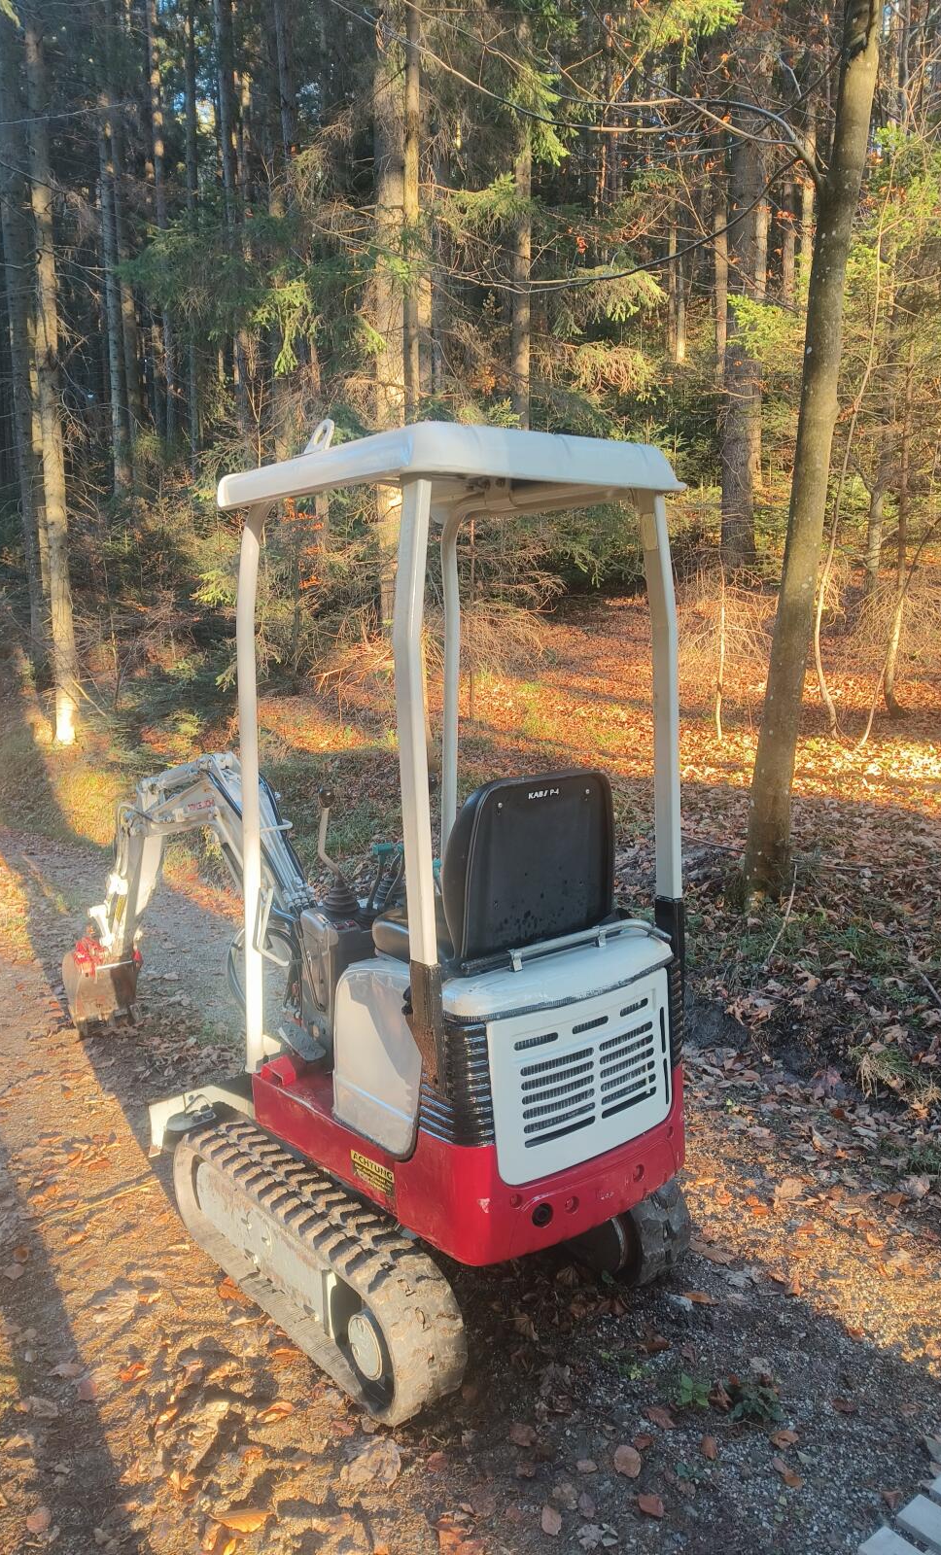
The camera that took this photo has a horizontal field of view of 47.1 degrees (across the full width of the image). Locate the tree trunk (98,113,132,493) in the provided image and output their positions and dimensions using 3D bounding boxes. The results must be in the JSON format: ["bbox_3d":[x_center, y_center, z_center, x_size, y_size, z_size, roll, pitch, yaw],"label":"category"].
[{"bbox_3d":[-6.283,-8.326,19.077,0.300,6.397,0.300,-3,8,-17],"label":"tree trunk"}]

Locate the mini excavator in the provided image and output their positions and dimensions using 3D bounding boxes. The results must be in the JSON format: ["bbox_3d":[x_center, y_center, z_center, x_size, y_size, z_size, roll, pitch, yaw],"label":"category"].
[{"bbox_3d":[-0.625,0.171,3.466,0.915,2.130,2.910,-7,10,-37],"label":"mini excavator"}]

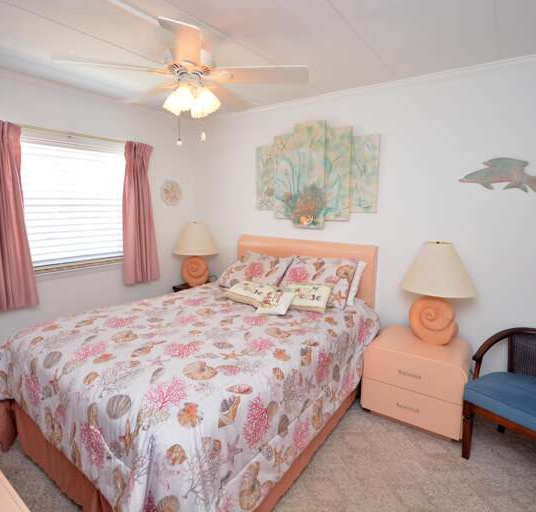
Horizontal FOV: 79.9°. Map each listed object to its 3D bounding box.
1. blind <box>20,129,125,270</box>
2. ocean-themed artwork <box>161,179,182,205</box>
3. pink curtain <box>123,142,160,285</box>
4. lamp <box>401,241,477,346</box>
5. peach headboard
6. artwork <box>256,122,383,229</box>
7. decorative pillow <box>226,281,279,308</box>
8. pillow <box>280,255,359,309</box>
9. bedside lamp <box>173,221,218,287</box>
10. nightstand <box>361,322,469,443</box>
[{"bbox_3d":[-1.568,-0.471,2.725,0.050,1.030,0.850,6,11,36],"label":"blind"},{"bbox_3d":[-1.029,-0.680,3.442,0.020,0.285,0.275,6,11,36],"label":"ocean-themed artwork"},{"bbox_3d":[-1.260,-0.407,3.179,0.110,1.360,0.370,6,11,38],"label":"pink curtain"},{"bbox_3d":[1.104,0.235,2.085,0.440,0.650,0.440,6,11,38],"label":"lamp"},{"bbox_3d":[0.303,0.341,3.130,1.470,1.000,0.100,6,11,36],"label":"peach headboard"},{"bbox_3d":[0.353,-0.693,2.768,1.190,0.900,0.060,6,11,38],"label":"artwork"},{"bbox_3d":[-0.146,0.357,2.942,0.400,0.110,0.300,6,19,36],"label":"decorative pillow"},{"bbox_3d":[0.406,0.201,2.621,0.620,0.420,0.160,6,-26,38],"label":"pillow"},{"bbox_3d":[-0.739,-0.024,3.276,0.440,0.650,0.440,-1,9,0],"label":"bedside lamp"},{"bbox_3d":[1.104,0.872,2.344,0.610,0.495,0.530,6,11,36],"label":"nightstand"}]

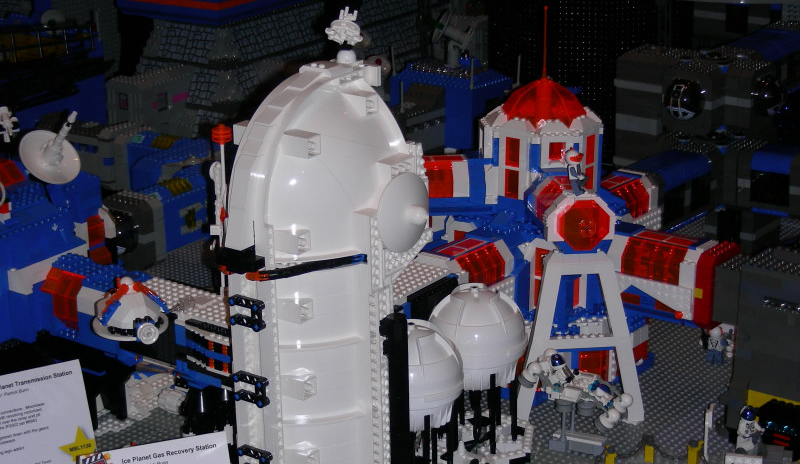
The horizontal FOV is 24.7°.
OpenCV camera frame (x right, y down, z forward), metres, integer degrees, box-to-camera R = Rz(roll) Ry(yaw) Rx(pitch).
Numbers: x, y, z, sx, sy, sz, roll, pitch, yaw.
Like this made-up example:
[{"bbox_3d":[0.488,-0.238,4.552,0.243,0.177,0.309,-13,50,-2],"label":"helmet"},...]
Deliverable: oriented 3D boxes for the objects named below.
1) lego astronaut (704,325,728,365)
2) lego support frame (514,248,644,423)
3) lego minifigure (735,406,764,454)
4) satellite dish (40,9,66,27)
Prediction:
[{"bbox_3d":[0.330,0.115,1.901,0.024,0.042,0.018,12,21,34],"label":"lego astronaut"},{"bbox_3d":[0.169,0.099,1.721,0.129,0.175,0.017,-3,17,-8],"label":"lego support frame"},{"bbox_3d":[0.321,0.180,1.673,0.024,0.043,0.018,-7,18,-21],"label":"lego minifigure"},{"bbox_3d":[-0.447,-0.270,2.350,0.032,0.032,0.011,-4,7,-10],"label":"satellite dish"}]

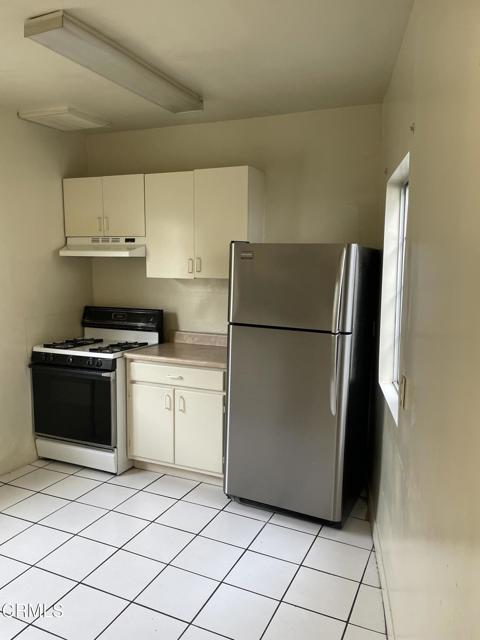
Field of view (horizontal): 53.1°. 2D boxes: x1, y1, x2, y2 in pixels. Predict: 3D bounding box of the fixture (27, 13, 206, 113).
[{"bbox_3d":[-0.610,-1.376,2.679,0.227,0.073,1.197,4,7,26],"label":"fixture"}]

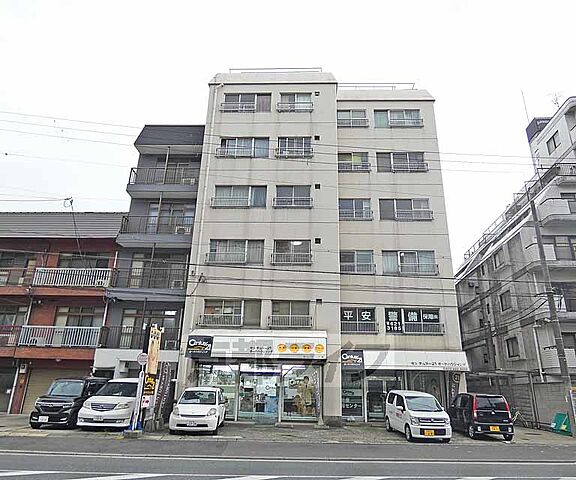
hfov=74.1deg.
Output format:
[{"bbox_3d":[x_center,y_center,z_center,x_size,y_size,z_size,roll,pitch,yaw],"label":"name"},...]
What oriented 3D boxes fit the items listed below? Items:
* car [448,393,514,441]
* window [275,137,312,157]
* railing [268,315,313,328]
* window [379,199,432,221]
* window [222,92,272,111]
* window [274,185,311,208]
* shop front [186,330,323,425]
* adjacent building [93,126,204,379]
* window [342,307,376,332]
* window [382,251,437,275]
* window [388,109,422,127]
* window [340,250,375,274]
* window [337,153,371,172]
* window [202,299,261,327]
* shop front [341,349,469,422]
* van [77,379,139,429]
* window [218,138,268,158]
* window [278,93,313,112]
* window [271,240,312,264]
[{"bbox_3d":[7.652,7.051,15.553,1.475,1.630,3.395,0,-19,4],"label":"car"},{"bbox_3d":[0.369,-5.200,21.216,2.042,1.336,0.280,0,-20,2],"label":"window"},{"bbox_3d":[0.108,3.890,18.178,2.099,0.610,0.300,0,-19,2],"label":"railing"},{"bbox_3d":[6.592,-1.721,21.541,3.057,1.375,0.280,0,-20,2],"label":"window"},{"bbox_3d":[-2.196,-7.397,20.528,2.604,1.243,0.200,1,-18,2],"label":"window"},{"bbox_3d":[0.296,-2.342,20.466,1.906,1.358,0.150,0,-19,2],"label":"window"},{"bbox_3d":[-1.413,6.074,16.993,6.250,3.964,0.900,0,-20,2],"label":"shop front"},{"bbox_3d":[-6.951,1.731,23.805,4.111,16.513,8.000,0,-20,2],"label":"adjacent building"},{"bbox_3d":[3.639,4.154,19.732,1.870,1.318,0.150,0,-19,2],"label":"window"},{"bbox_3d":[6.532,1.217,20.635,2.812,1.336,0.150,0,-19,2],"label":"window"},{"bbox_3d":[6.572,-6.798,21.297,1.823,1.198,0.200,1,-18,2],"label":"window"},{"bbox_3d":[3.430,1.119,18.870,1.699,1.253,0.200,1,-18,2],"label":"window"},{"bbox_3d":[3.839,-4.628,22.659,2.113,1.402,0.280,0,-20,2],"label":"window"},{"bbox_3d":[-2.501,3.277,17.098,2.608,1.213,0.200,1,-18,2],"label":"window"},{"bbox_3d":[5.527,6.960,18.142,5.919,3.321,1.050,0,-20,2],"label":"shop front"},{"bbox_3d":[-6.914,7.056,16.711,1.820,1.790,4.800,1,-19,0],"label":"van"},{"bbox_3d":[-2.502,-5.213,21.551,2.842,1.355,0.150,0,-19,2],"label":"window"},{"bbox_3d":[0.436,-8.047,22.230,2.041,1.427,0.280,0,-20,2],"label":"window"},{"bbox_3d":[0.210,0.594,17.854,1.830,1.234,0.200,1,-18,2],"label":"window"}]

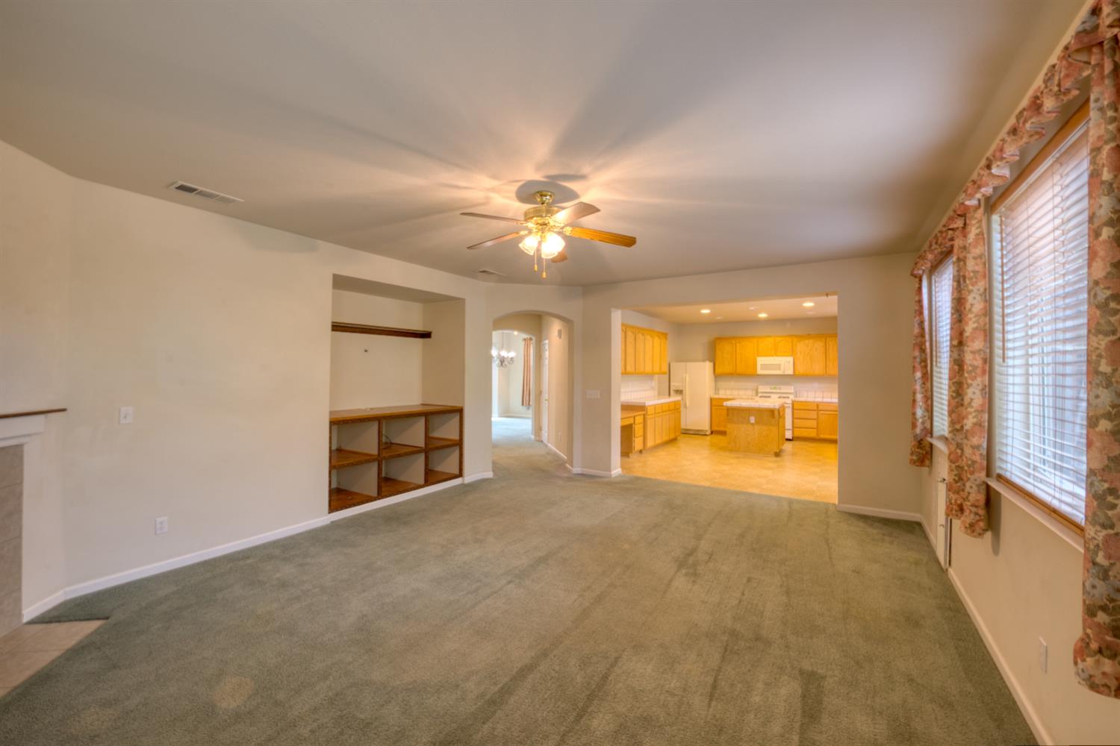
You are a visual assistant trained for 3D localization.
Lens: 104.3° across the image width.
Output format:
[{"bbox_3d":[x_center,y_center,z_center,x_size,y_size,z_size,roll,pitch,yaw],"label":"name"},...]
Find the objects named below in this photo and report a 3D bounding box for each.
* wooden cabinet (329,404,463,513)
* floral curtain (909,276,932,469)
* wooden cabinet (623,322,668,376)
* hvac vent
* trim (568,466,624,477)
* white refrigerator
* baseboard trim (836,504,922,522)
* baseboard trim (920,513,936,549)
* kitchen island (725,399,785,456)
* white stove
[{"bbox_3d":[-2.087,0.904,5.178,0.800,0.920,1.780,0,0,33],"label":"wooden cabinet"},{"bbox_3d":[3.291,-0.029,3.994,0.115,1.730,0.520,0,0,33],"label":"floral curtain"},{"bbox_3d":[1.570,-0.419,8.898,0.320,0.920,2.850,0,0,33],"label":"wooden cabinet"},{"bbox_3d":[-2.445,-1.229,3.009,0.190,0.020,0.375,0,0,33],"label":"hvac vent"},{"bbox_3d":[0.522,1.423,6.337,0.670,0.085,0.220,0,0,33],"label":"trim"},{"bbox_3d":[3.327,0.600,10.932,0.930,1.760,0.780,0,0,33],"label":"white refrigerator"},{"bbox_3d":[3.267,1.434,4.487,0.683,0.085,0.018,0,0,33],"label":"baseboard trim"},{"bbox_3d":[3.330,1.434,3.970,0.016,0.085,0.810,0,0,33],"label":"baseboard trim"},{"bbox_3d":[3.787,1.020,8.431,0.940,0.920,1.220,0,0,33],"label":"kitchen island"},{"bbox_3d":[4.901,0.891,9.957,0.765,1.190,0.670,0,0,33],"label":"white stove"}]

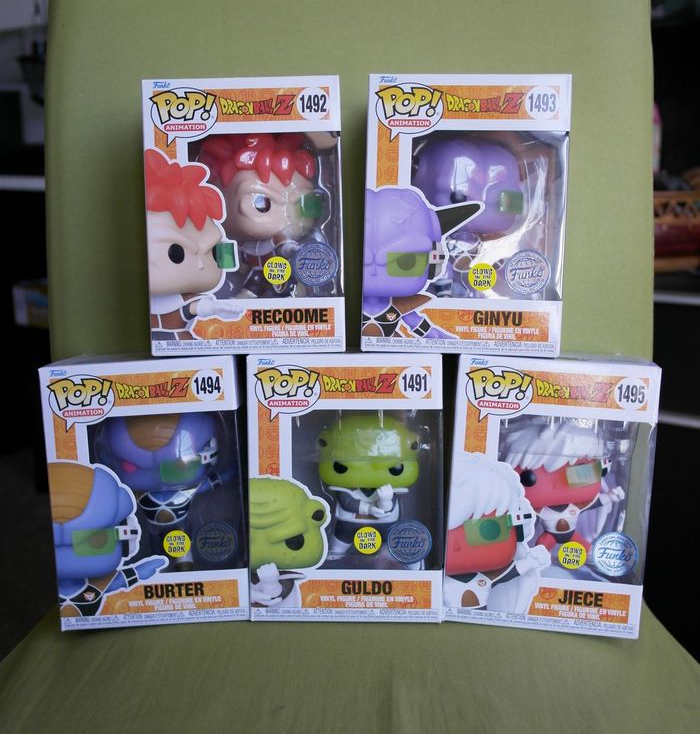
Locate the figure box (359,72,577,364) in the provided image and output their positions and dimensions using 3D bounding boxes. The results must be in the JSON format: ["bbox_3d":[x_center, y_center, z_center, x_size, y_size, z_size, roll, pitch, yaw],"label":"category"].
[{"bbox_3d":[0.071,-0.090,0.548,0.114,0.160,0.089,2,4,6],"label":"figure box"}]

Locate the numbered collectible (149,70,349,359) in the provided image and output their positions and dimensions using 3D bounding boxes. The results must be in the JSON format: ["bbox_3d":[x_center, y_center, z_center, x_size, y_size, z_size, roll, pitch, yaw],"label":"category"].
[{"bbox_3d":[-0.061,-0.091,0.557,0.114,0.160,0.089,-1,4,0],"label":"numbered collectible"}]

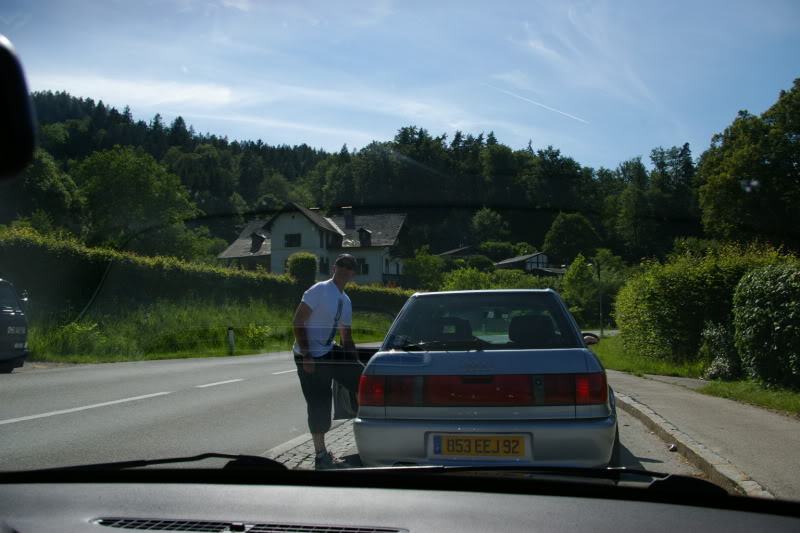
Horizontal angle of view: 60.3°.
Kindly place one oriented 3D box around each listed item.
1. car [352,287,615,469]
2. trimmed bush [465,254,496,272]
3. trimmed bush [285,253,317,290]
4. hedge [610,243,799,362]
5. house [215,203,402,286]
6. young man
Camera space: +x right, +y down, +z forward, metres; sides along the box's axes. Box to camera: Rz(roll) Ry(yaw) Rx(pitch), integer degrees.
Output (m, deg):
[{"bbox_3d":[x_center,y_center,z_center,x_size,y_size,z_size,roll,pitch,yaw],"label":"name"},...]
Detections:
[{"bbox_3d":[0.828,0.905,6.147,1.700,1.410,4.480,-2,-3,9],"label":"car"},{"bbox_3d":[8.767,-0.324,75.000,3.500,2.100,3.100,-1,-3,0],"label":"trimmed bush"},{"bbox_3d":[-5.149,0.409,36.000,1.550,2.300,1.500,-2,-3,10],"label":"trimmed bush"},{"bbox_3d":[5.905,0.824,14.000,2.300,2.100,4.000,-1,-3,3],"label":"hedge"},{"bbox_3d":[-9.524,-1.825,81.419,20.000,9.000,11.000,-2,-4,15],"label":"house"},{"bbox_3d":[-0.566,0.746,5.450,0.430,1.700,0.500,-4,-4,38],"label":"young man"}]

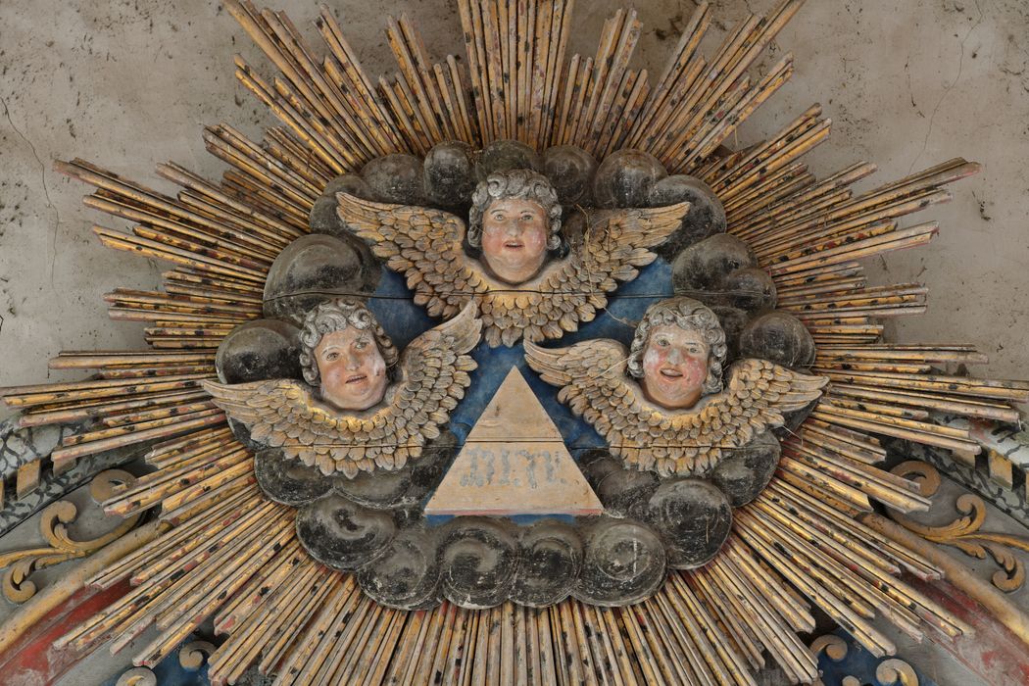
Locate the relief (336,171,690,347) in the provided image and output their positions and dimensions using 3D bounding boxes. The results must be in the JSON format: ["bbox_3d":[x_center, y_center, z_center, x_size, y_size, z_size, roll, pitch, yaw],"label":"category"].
[{"bbox_3d":[-0.004,-0.162,9.320,0.639,0.323,0.160,0,-20,0],"label":"relief"}]

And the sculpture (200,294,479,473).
[{"bbox_3d":[-0.297,0.071,9.250,0.513,0.321,0.160,-11,-20,-4],"label":"sculpture"}]

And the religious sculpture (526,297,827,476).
[{"bbox_3d":[0.288,0.070,9.250,0.548,0.323,0.160,6,-20,2],"label":"religious sculpture"}]

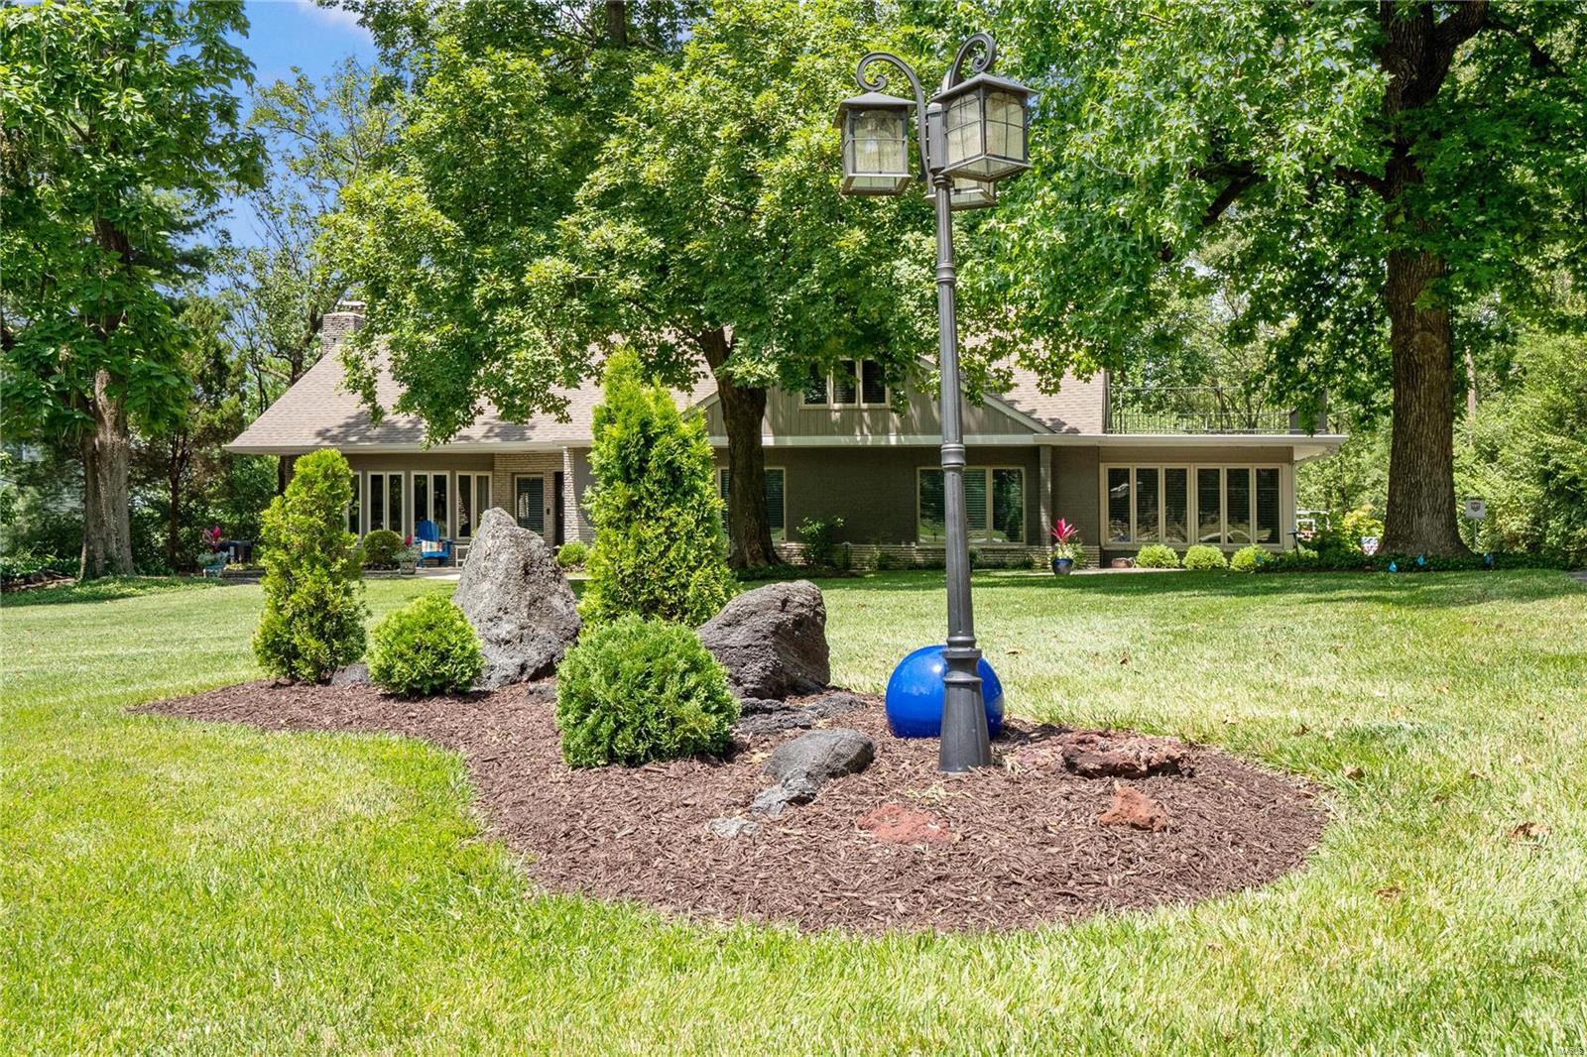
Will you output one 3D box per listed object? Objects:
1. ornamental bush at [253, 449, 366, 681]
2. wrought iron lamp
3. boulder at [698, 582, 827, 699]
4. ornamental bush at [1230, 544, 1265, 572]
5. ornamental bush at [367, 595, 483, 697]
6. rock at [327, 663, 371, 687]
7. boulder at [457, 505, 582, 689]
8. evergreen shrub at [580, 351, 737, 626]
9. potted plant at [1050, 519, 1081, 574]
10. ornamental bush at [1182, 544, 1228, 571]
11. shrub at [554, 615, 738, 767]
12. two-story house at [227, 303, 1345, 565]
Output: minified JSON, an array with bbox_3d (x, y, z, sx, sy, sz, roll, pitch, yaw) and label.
[{"bbox_3d":[-2.499,0.195,8.200,0.580,1.210,0.560,0,0,0],"label":"ornamental bush"},{"bbox_3d":[0.450,-0.353,4.750,0.580,2.150,0.600,-2,0,0],"label":"wrought iron lamp"},{"bbox_3d":[-0.135,0.506,7.200,0.600,0.540,0.500,0,0,0],"label":"boulder"},{"bbox_3d":[9.450,0.617,32.900,0.780,0.580,0.760,0,0,0],"label":"ornamental bush"},{"bbox_3d":[-1.764,0.562,7.600,0.550,0.475,0.540,0,0,0],"label":"ornamental bush"},{"bbox_3d":[-2.151,0.713,7.700,0.260,0.130,0.200,0,0,0],"label":"rock"},{"bbox_3d":[-1.377,0.350,7.900,0.640,0.900,0.520,0,0,0],"label":"boulder"},{"bbox_3d":[-0.619,-0.025,7.300,0.710,1.590,0.680,0,0,0],"label":"evergreen shrub"},{"bbox_3d":[5.399,0.368,31.400,0.600,1.130,0.580,0,0,0],"label":"potted plant"},{"bbox_3d":[8.433,0.610,32.500,0.940,0.540,0.880,0,0,0],"label":"ornamental bush"},{"bbox_3d":[-0.509,0.545,5.500,0.620,0.490,0.600,0,0,0],"label":"shrub"},{"bbox_3d":[-0.200,-2.350,38.600,23.500,6.400,11.500,0,0,1],"label":"two-story house"}]

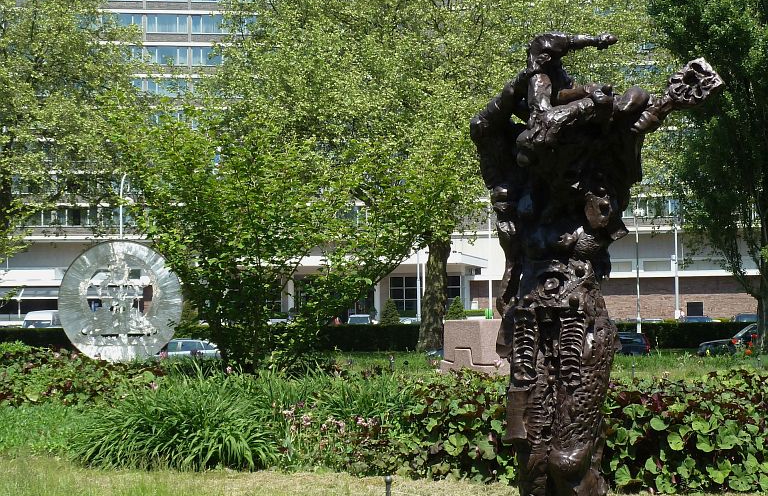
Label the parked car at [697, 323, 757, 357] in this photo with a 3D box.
[{"bbox_3d":[13.043,3.330,48.786,4.400,1.580,1.800,-1,-3,0],"label":"parked car"}]

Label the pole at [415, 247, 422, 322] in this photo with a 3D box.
[{"bbox_3d":[2.000,2.178,82.004,0.300,6.850,0.300,-1,-3,0],"label":"pole"}]

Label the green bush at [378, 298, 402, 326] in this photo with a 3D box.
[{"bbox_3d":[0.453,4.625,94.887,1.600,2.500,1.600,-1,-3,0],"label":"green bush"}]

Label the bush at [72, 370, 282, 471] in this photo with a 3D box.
[{"bbox_3d":[-2.399,1.987,16.528,2.300,1.000,1.700,-1,-3,0],"label":"bush"}]

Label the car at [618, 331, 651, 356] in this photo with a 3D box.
[{"bbox_3d":[7.547,3.926,53.265,4.600,1.460,1.800,-1,-3,0],"label":"car"}]

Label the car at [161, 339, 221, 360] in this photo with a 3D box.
[{"bbox_3d":[-8.818,4.511,58.727,4.400,1.500,1.770,-1,-3,0],"label":"car"}]

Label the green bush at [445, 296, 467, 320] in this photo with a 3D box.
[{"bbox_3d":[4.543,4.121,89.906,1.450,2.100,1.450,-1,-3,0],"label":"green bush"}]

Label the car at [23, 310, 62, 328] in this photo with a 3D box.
[{"bbox_3d":[-21.664,5.240,92.470,2.000,2.350,5.300,-1,-3,3],"label":"car"}]

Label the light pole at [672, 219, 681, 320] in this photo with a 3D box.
[{"bbox_3d":[16.945,1.854,82.011,0.300,7.130,0.300,-1,-3,0],"label":"light pole"}]

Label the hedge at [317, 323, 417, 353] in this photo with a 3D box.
[{"bbox_3d":[-0.561,4.100,64.372,4.950,1.350,1.000,-1,-3,0],"label":"hedge"}]

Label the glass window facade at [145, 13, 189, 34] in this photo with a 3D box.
[{"bbox_3d":[-19.452,-20.084,127.166,3.780,1.850,0.200,0,-3,-8],"label":"glass window facade"}]

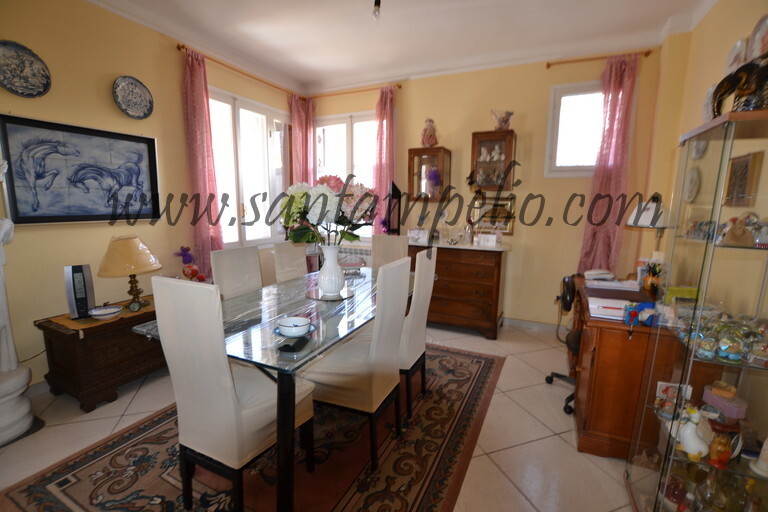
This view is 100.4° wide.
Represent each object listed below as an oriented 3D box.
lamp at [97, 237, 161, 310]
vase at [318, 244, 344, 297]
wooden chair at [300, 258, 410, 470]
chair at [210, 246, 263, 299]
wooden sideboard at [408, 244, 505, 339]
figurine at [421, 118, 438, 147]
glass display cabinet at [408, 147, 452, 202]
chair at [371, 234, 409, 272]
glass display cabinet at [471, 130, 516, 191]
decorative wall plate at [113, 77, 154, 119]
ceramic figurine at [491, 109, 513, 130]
[{"bbox_3d":[-1.964,0.112,2.513,0.390,0.540,0.390,5,10,23],"label":"lamp"},{"bbox_3d":[-0.342,0.095,2.111,0.172,0.340,0.172,1,9,0],"label":"vase"},{"bbox_3d":[-0.161,0.539,1.801,0.460,1.066,0.350,6,11,27],"label":"wooden chair"},{"bbox_3d":[-0.816,0.489,2.098,0.460,1.050,0.350,6,11,29],"label":"chair"},{"bbox_3d":[0.733,0.308,3.539,1.110,0.928,0.451,6,11,25],"label":"wooden sideboard"},{"bbox_3d":[0.493,-1.321,3.433,0.200,0.290,0.150,4,10,18],"label":"figurine"},{"bbox_3d":[0.509,-0.896,3.596,0.402,0.566,0.262,6,11,25],"label":"glass display cabinet"},{"bbox_3d":[-0.012,0.366,2.881,0.360,1.060,0.460,4,10,18],"label":"chair"},{"bbox_3d":[1.128,-0.950,3.281,0.401,0.569,0.262,6,11,25],"label":"glass display cabinet"},{"bbox_3d":[-2.010,-1.273,2.574,0.035,0.295,0.295,5,10,23],"label":"decorative wall plate"},{"bbox_3d":[1.191,-1.373,3.234,0.210,0.200,0.140,4,10,21],"label":"ceramic figurine"}]

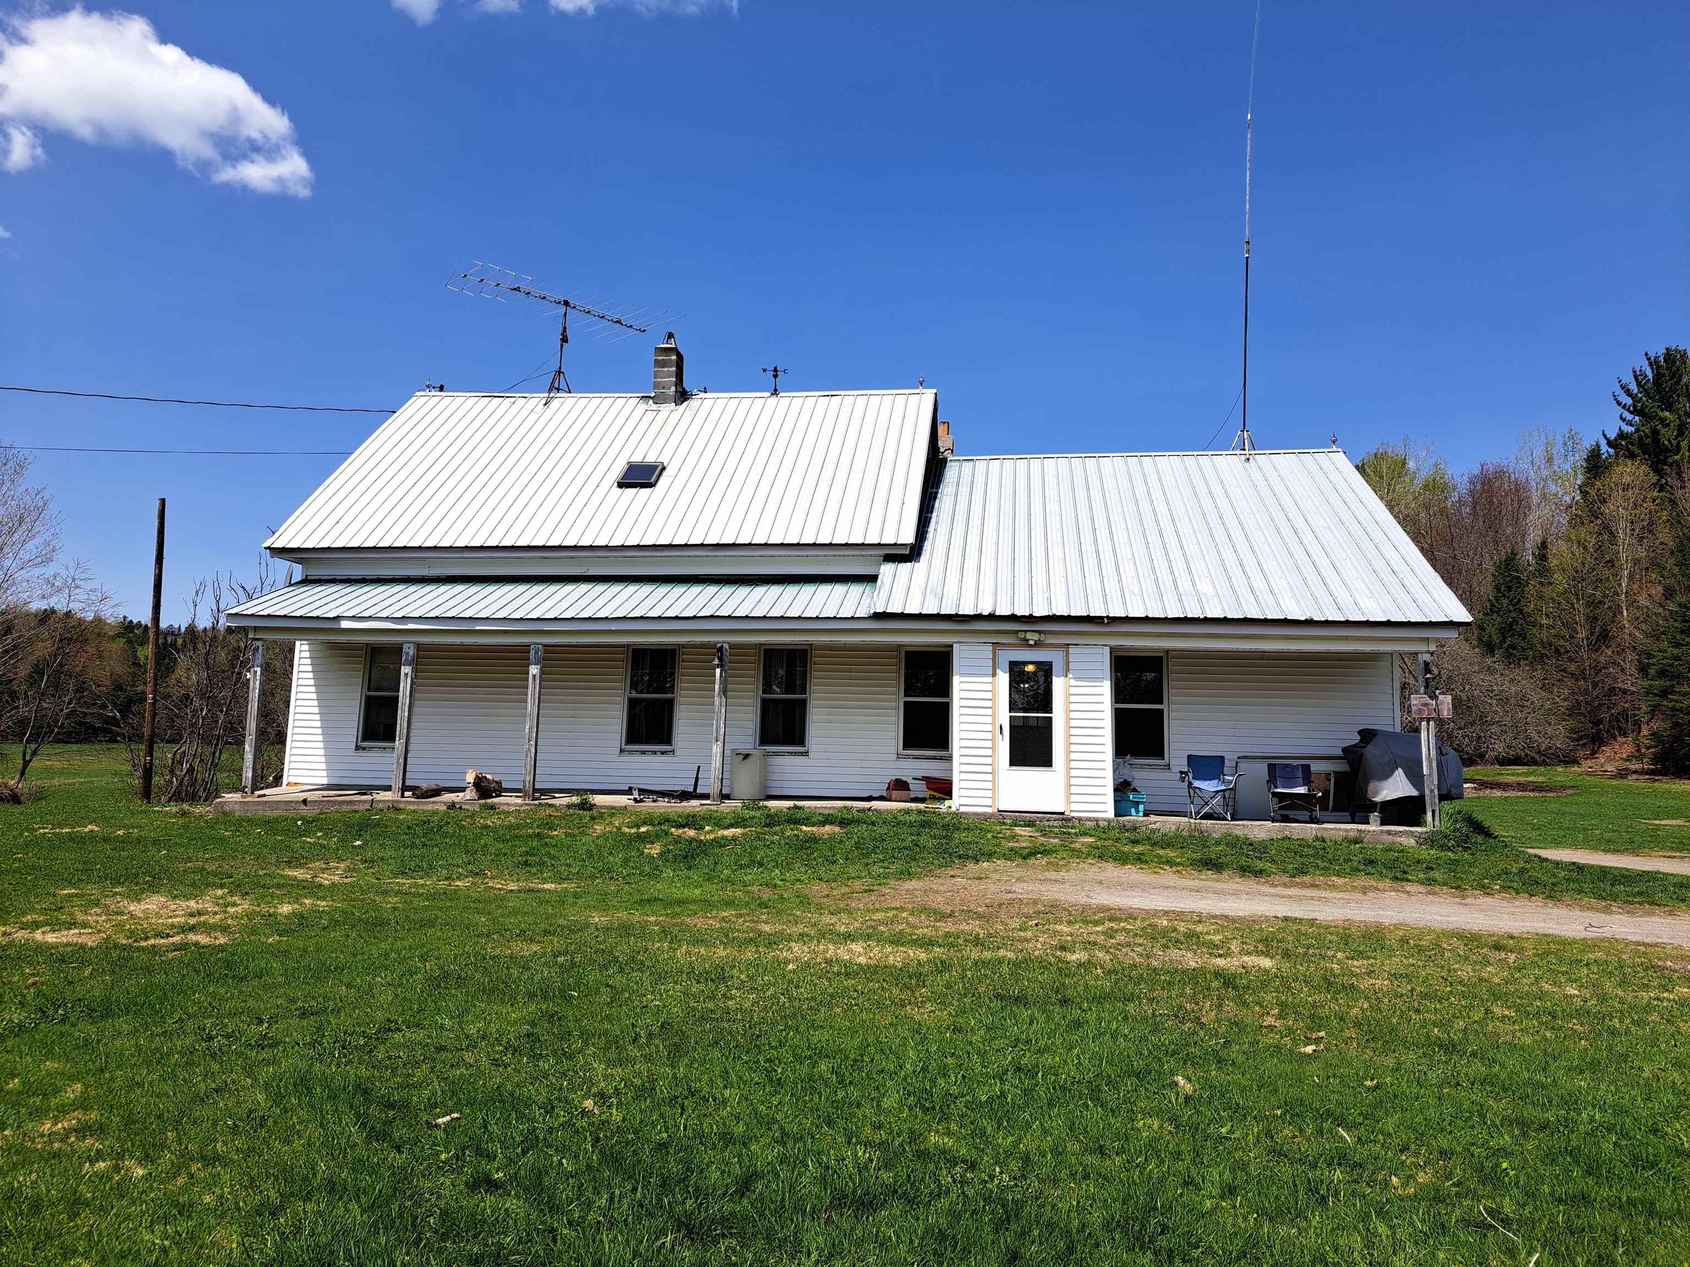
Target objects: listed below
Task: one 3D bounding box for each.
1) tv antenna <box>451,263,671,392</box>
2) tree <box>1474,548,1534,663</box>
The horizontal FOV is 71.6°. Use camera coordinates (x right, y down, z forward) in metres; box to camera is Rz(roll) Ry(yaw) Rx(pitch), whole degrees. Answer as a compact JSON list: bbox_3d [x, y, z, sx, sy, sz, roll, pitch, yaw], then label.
[{"bbox_3d":[-5.214,-5.142,21.371,3.600,2.000,2.350,9,-12,-41],"label":"tv antenna"},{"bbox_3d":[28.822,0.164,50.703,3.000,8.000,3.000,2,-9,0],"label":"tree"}]

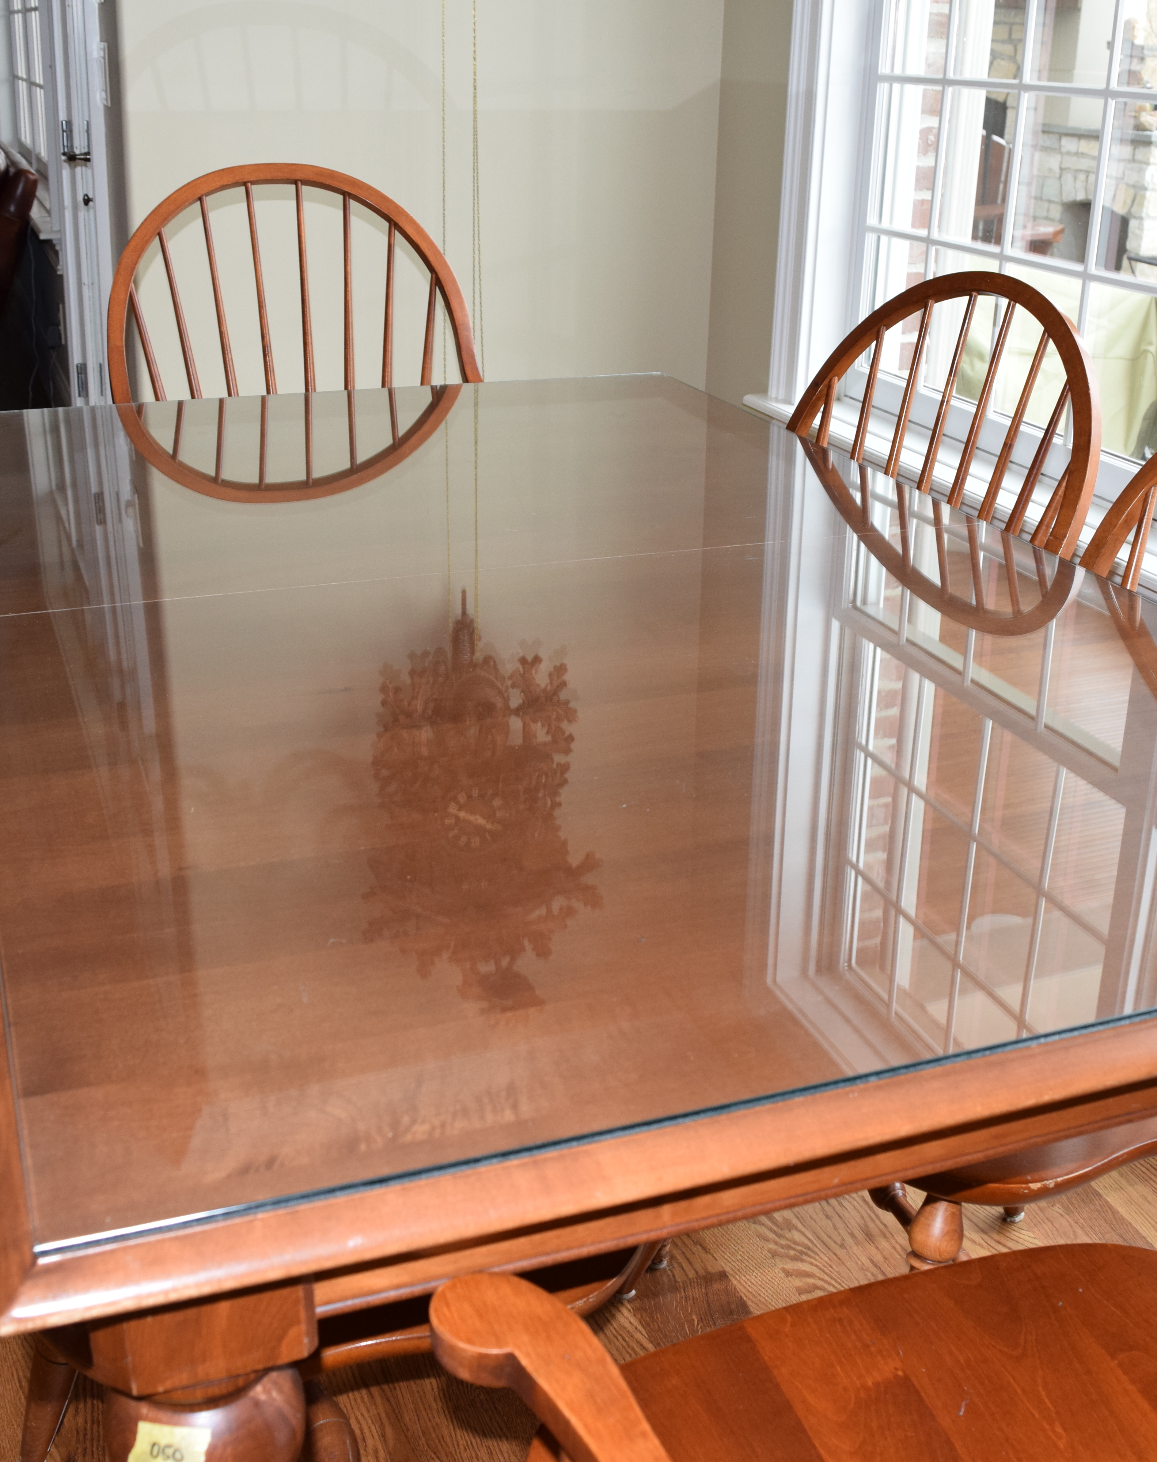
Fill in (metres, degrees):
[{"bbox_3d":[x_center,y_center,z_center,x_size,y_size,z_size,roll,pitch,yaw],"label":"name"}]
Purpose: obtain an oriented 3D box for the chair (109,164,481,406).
[{"bbox_3d":[-0.366,-0.268,2.357,0.630,1.025,0.580,-7,24,-20],"label":"chair"}]

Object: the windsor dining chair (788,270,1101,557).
[{"bbox_3d":[0.226,-0.012,1.849,0.560,0.968,0.500,-10,25,-25],"label":"windsor dining chair"}]

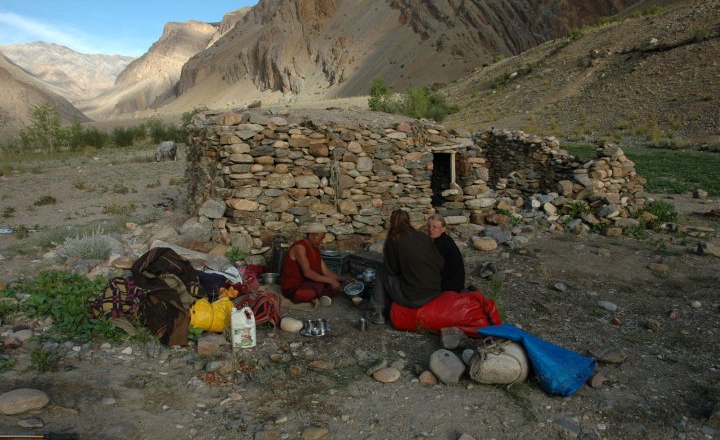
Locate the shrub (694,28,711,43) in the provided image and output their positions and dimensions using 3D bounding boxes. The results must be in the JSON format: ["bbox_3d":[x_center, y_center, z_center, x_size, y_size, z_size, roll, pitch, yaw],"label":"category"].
[{"bbox_3d":[39.324,-21.183,62.000,1.800,1.350,1.600,6,12,32],"label":"shrub"}]

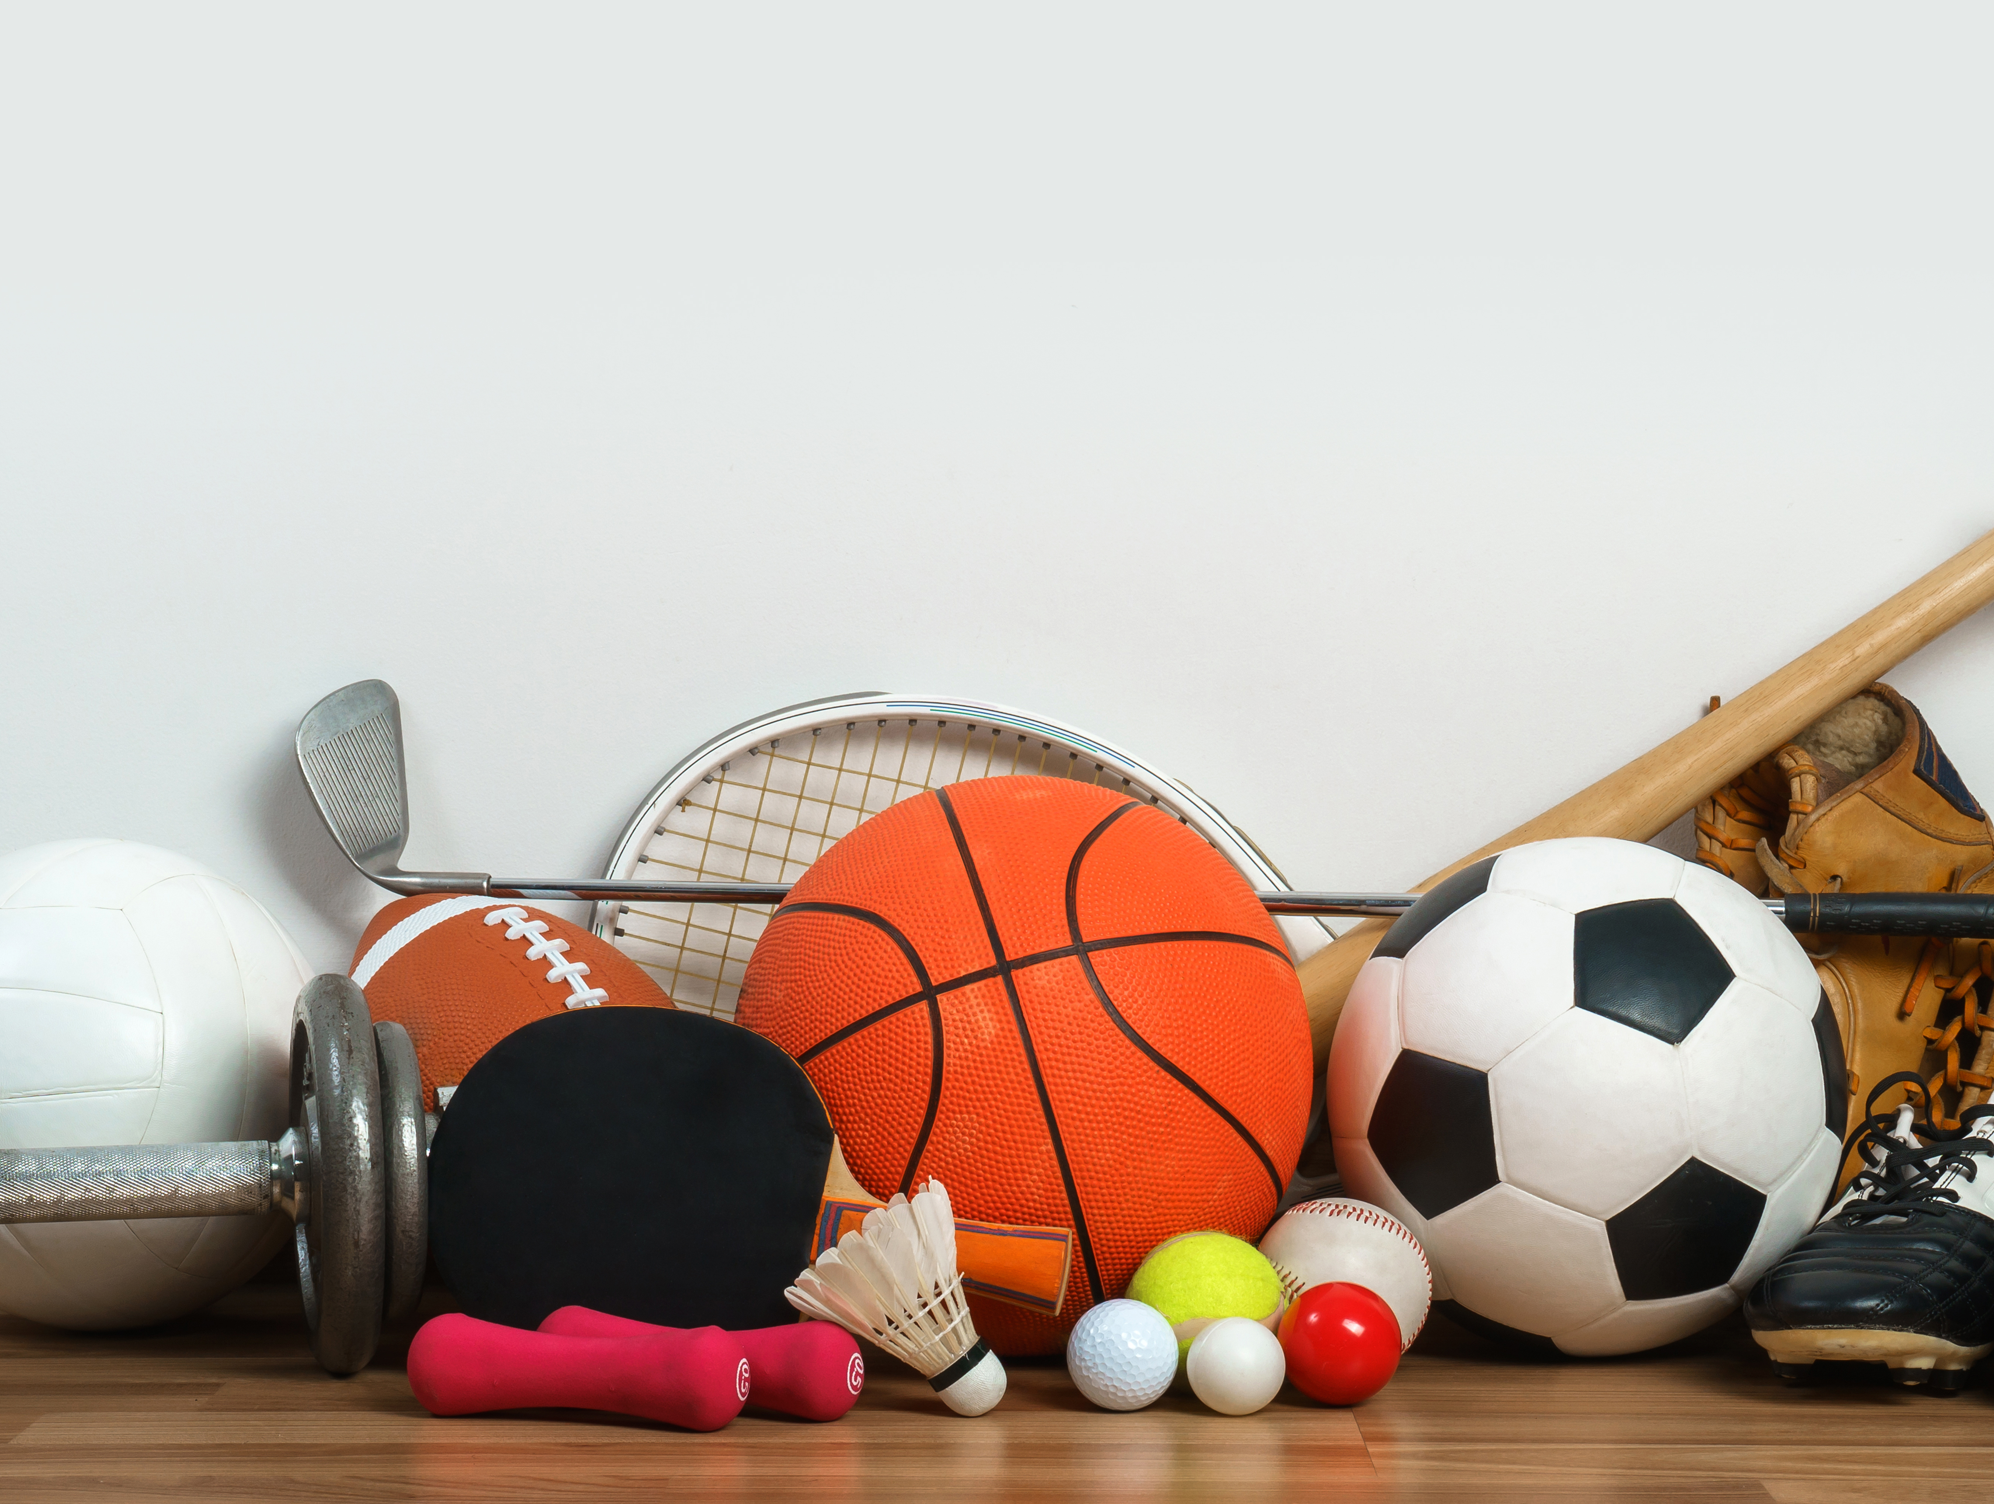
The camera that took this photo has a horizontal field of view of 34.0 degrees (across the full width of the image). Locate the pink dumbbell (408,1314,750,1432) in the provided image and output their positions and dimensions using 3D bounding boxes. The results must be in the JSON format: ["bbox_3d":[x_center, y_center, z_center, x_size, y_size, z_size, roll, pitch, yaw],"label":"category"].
[{"bbox_3d":[-0.161,0.237,1.251,0.140,0.041,0.041,1,3,14],"label":"pink dumbbell"}]

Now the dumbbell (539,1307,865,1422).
[{"bbox_3d":[-0.116,0.235,1.250,0.129,0.038,0.038,1,2,17],"label":"dumbbell"}]

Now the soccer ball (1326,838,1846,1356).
[{"bbox_3d":[0.250,0.146,1.385,0.218,0.218,0.218,0,2,0],"label":"soccer ball"}]

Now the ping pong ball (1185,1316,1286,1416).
[{"bbox_3d":[0.093,0.238,1.263,0.038,0.038,0.038,0,3,0],"label":"ping pong ball"}]

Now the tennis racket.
[{"bbox_3d":[0.149,0.145,1.487,0.685,0.260,0.028,13,0,0],"label":"tennis racket"}]

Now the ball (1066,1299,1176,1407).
[{"bbox_3d":[0.049,0.233,1.256,0.043,0.043,0.043,0,2,0],"label":"ball"}]

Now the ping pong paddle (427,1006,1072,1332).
[{"bbox_3d":[-0.101,0.183,1.297,0.260,0.150,0.024,9,-6,9],"label":"ping pong paddle"}]

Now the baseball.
[{"bbox_3d":[0.141,0.218,1.326,0.073,0.073,0.073,0,2,0],"label":"baseball"}]

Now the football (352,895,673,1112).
[{"bbox_3d":[-0.208,0.156,1.480,0.150,0.150,0.263,-14,47,-42],"label":"football"}]

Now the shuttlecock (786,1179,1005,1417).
[{"bbox_3d":[-0.029,0.219,1.255,0.068,0.085,0.068,-37,0,0],"label":"shuttlecock"}]

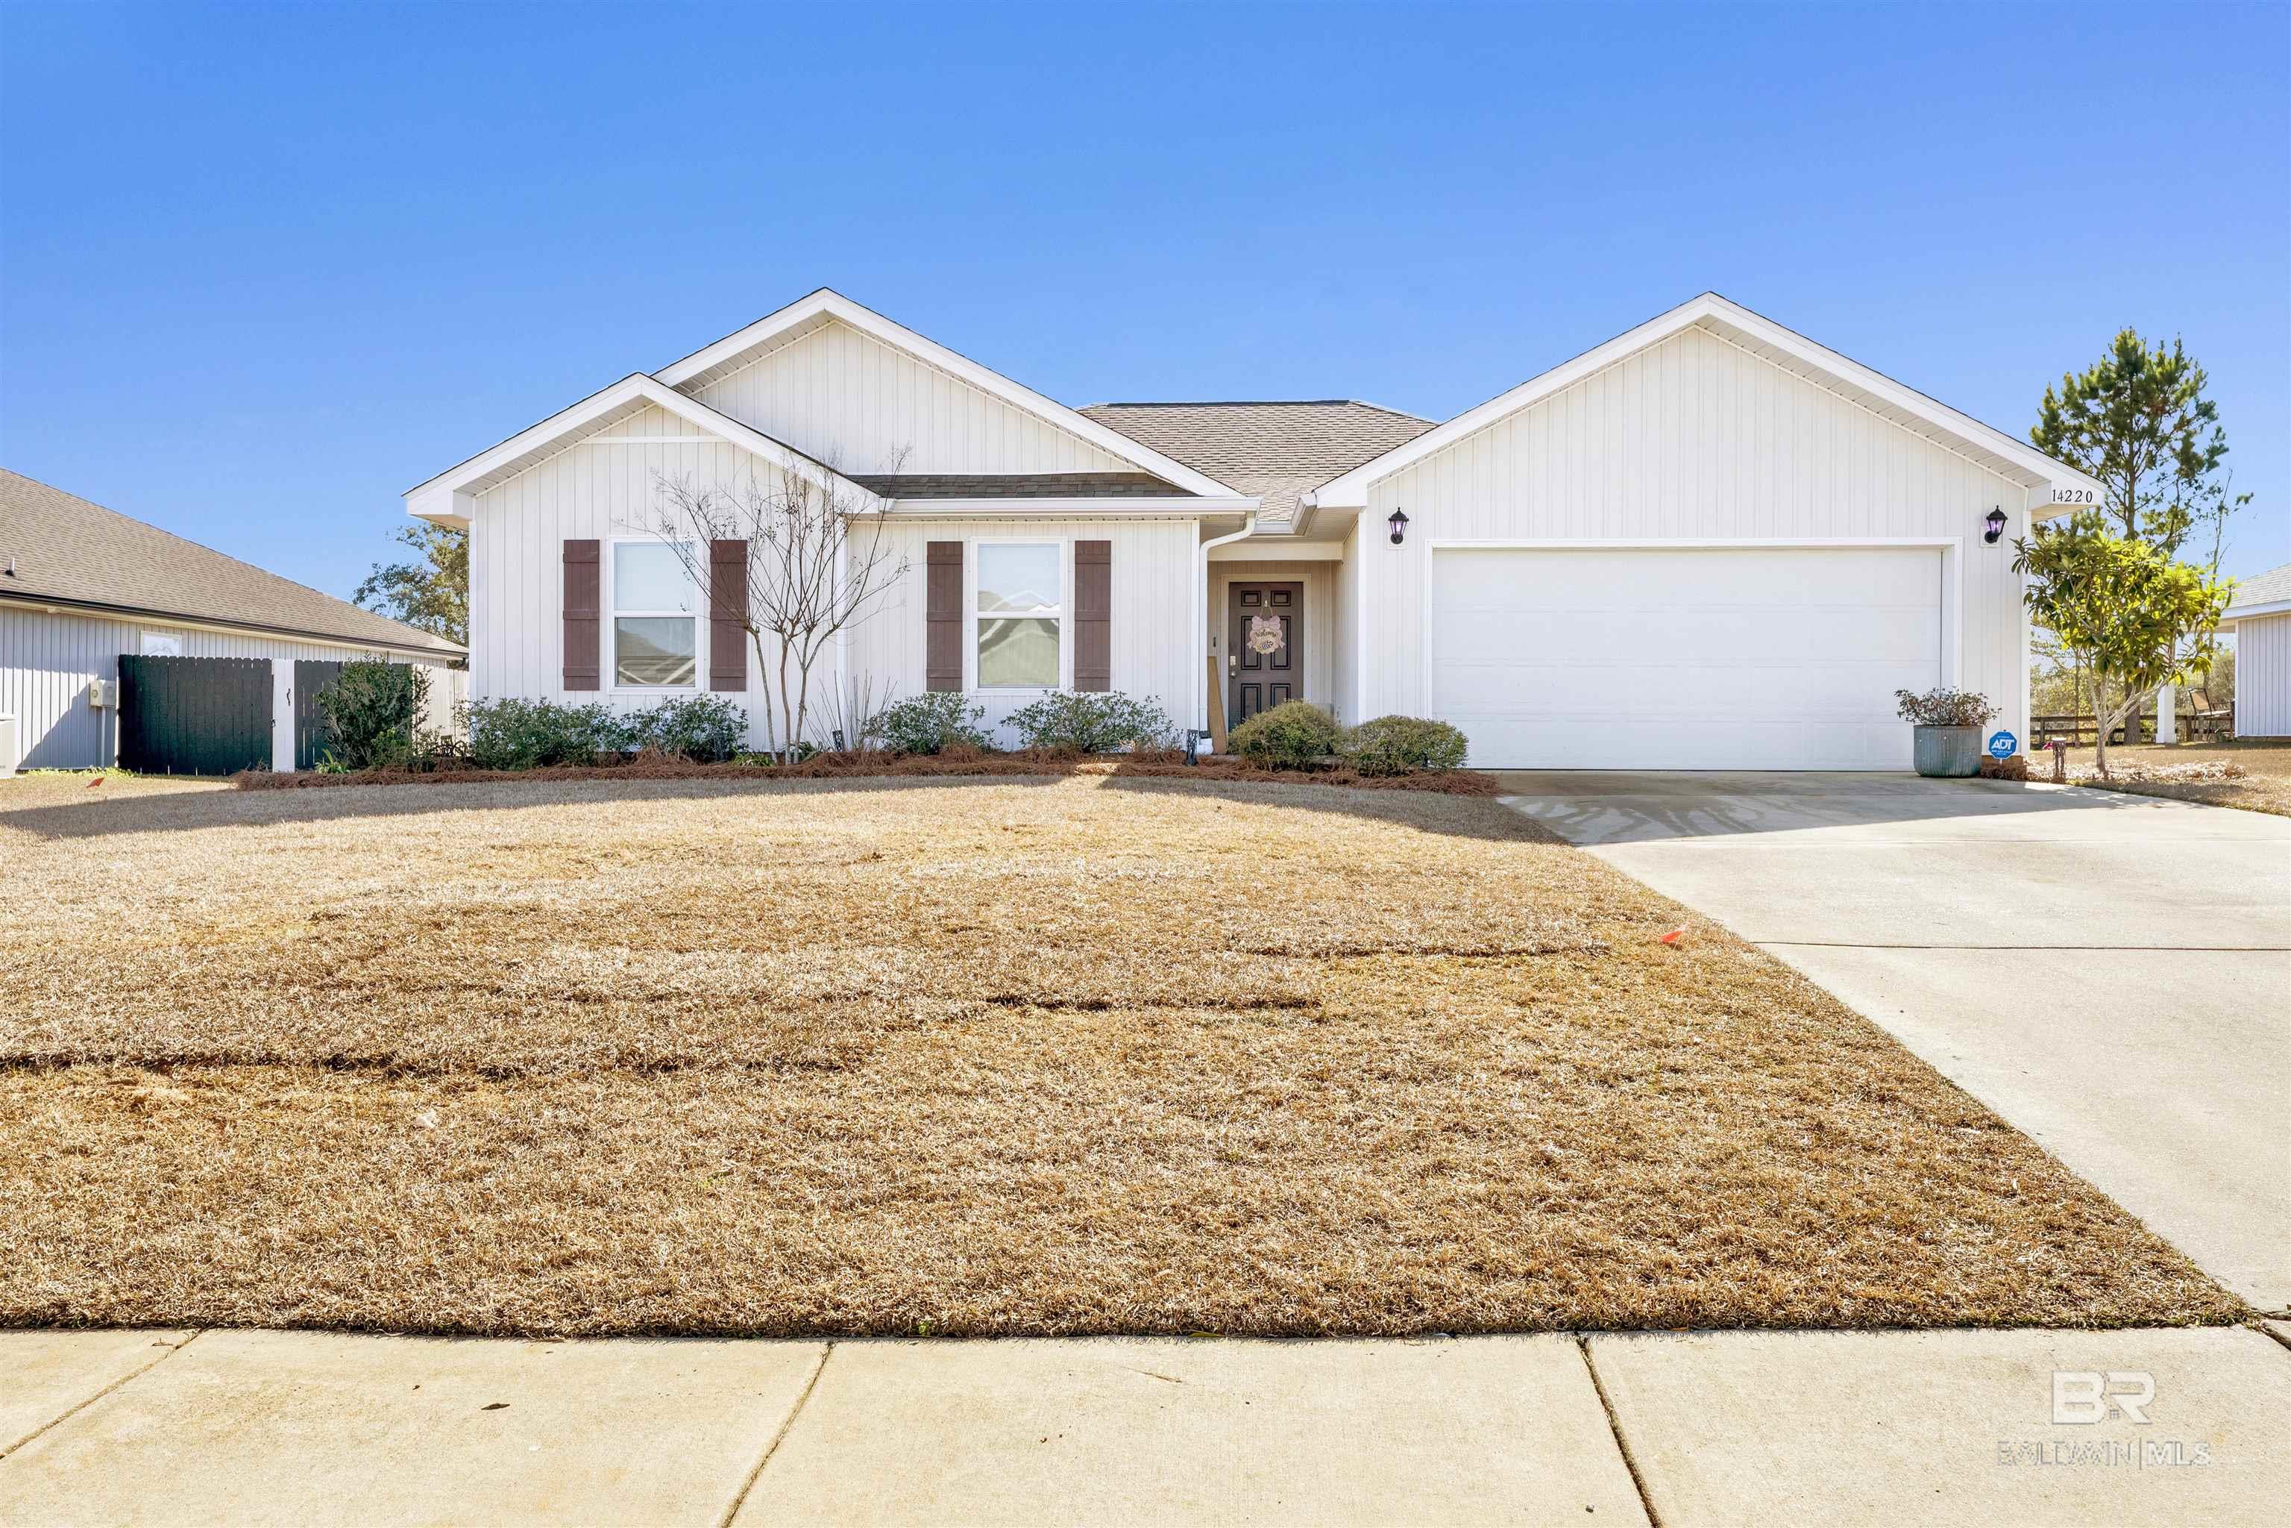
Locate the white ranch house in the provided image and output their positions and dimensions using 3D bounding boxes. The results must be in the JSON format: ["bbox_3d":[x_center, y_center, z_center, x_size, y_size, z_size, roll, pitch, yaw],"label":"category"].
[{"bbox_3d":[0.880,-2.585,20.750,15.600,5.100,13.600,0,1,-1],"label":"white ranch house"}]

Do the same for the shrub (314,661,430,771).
[{"bbox_3d":[-7.341,-0.450,14.500,1.093,1.026,1.000,0,1,-1],"label":"shrub"}]

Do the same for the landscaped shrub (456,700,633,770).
[{"bbox_3d":[-5.449,-0.269,13.900,1.547,0.661,1.050,0,1,-1],"label":"landscaped shrub"}]

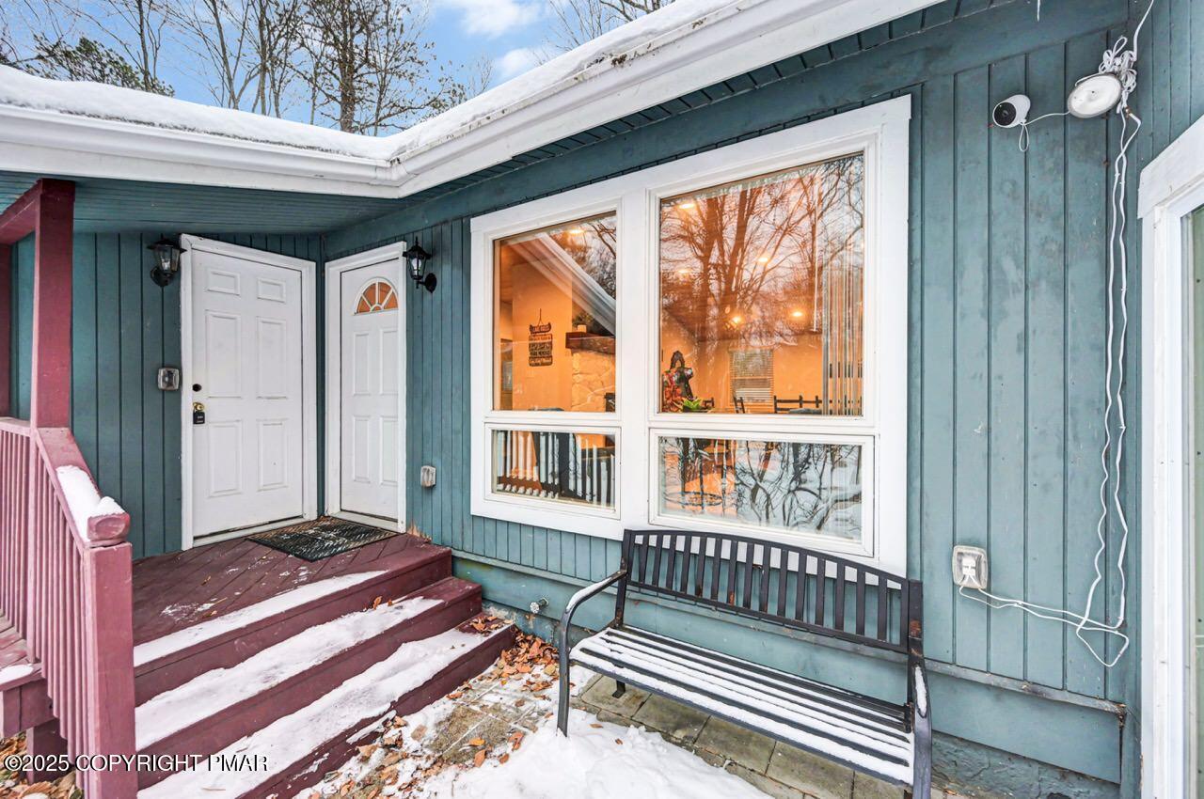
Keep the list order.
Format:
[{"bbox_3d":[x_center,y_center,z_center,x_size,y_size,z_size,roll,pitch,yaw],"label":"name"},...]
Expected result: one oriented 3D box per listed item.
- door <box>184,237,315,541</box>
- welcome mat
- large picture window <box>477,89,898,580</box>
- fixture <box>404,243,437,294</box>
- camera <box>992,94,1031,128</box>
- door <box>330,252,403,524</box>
[{"bbox_3d":[-2.629,-0.054,3.531,0.090,2.108,0.858,0,0,31],"label":"door"},{"bbox_3d":[-2.004,0.990,3.360,0.920,0.015,0.620,0,0,31],"label":"welcome mat"},{"bbox_3d":[0.184,-0.207,2.420,2.355,1.902,0.080,0,0,31],"label":"large picture window"},{"bbox_3d":[-1.228,-0.909,3.140,0.175,0.350,0.200,0,0,31],"label":"fixture"},{"bbox_3d":[1.389,-0.975,1.581,0.090,0.083,0.083,-35,2,-3],"label":"camera"},{"bbox_3d":[-1.815,-0.069,3.646,1.025,2.083,0.090,0,0,31],"label":"door"}]

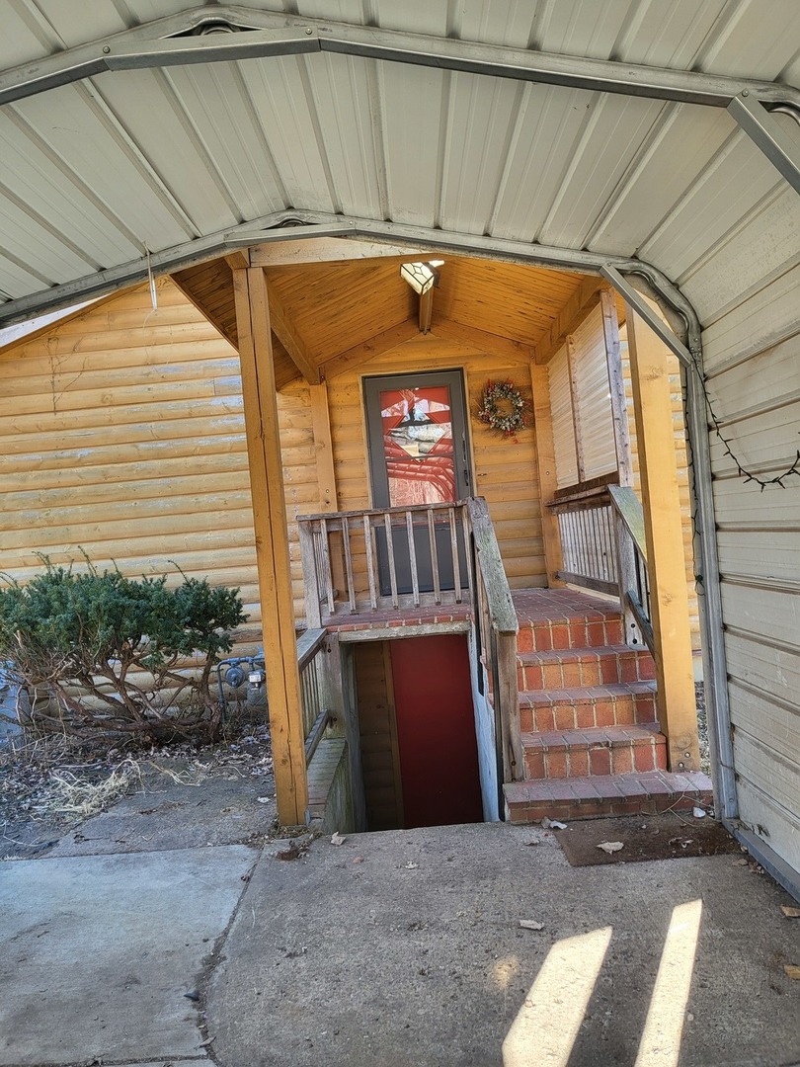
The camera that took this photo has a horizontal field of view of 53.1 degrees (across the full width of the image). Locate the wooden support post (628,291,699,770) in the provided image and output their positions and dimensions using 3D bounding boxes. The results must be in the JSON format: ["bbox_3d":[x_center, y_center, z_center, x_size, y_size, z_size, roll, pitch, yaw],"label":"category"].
[{"bbox_3d":[1.359,-0.147,4.199,0.144,2.741,0.142,-5,0,1],"label":"wooden support post"}]

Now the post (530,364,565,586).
[{"bbox_3d":[1.381,-0.521,7.385,0.147,2.048,0.142,-5,0,1],"label":"post"}]

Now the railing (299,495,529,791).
[{"bbox_3d":[-0.009,0.577,4.911,1.335,1.538,1.705,-5,0,1],"label":"railing"}]

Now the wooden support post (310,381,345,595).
[{"bbox_3d":[-0.660,-0.347,7.417,0.144,2.048,0.142,-5,0,1],"label":"wooden support post"}]

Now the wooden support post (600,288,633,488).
[{"bbox_3d":[1.374,-0.923,5.130,0.096,1.248,0.086,-5,0,1],"label":"wooden support post"}]

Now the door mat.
[{"bbox_3d":[1.082,1.344,3.531,0.731,0.015,0.436,-5,0,1],"label":"door mat"}]

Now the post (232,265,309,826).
[{"bbox_3d":[-0.671,0.061,4.231,0.144,2.890,0.142,-5,0,1],"label":"post"}]

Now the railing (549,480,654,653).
[{"bbox_3d":[1.449,0.245,5.798,0.157,1.106,3.014,-5,0,1],"label":"railing"}]

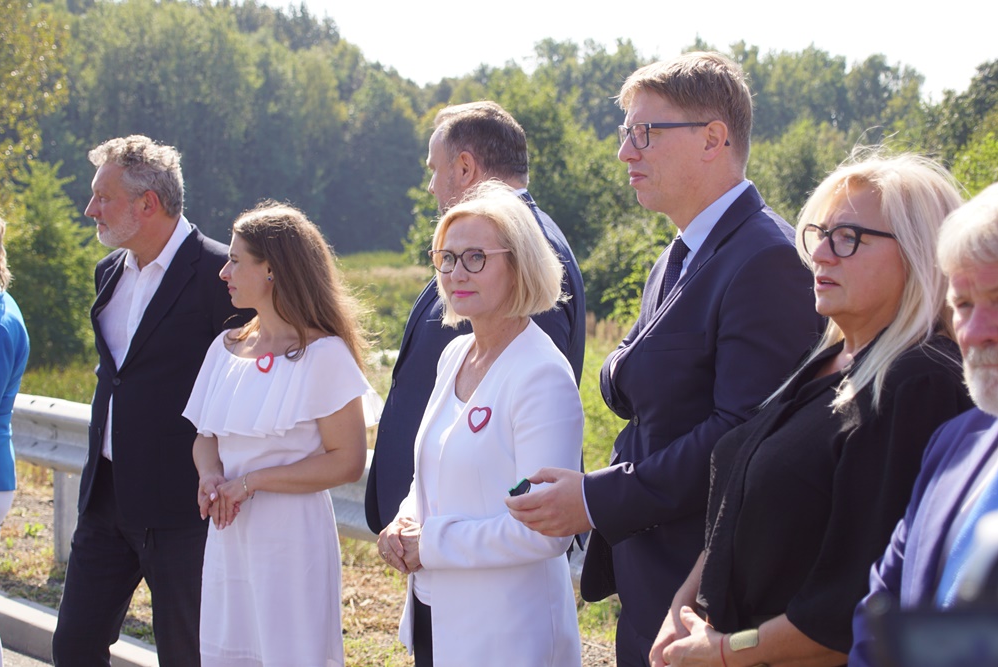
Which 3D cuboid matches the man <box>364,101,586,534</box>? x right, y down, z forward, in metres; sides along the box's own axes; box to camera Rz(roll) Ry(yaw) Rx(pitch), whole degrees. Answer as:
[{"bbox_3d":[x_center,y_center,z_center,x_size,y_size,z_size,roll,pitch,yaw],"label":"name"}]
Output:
[{"bbox_3d":[-0.050,0.455,3.860,0.380,1.860,0.540,-1,3,-15],"label":"man"}]

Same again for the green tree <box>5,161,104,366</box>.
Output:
[{"bbox_3d":[-6.300,-1.000,26.500,1.600,2.950,1.600,-1,3,-13],"label":"green tree"}]

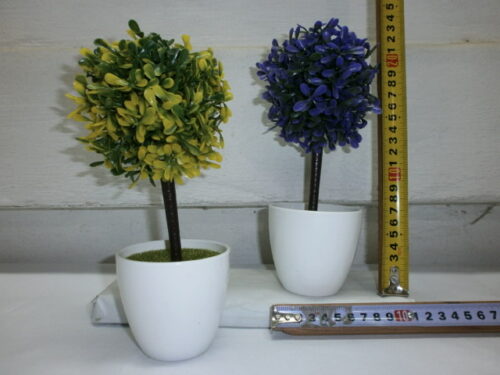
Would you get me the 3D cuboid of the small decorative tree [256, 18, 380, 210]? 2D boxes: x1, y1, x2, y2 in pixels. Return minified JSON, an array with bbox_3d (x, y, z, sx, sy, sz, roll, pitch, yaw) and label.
[{"bbox_3d":[0.055,-0.056,0.326,0.104,0.160,0.104,0,5,0],"label":"small decorative tree"}]

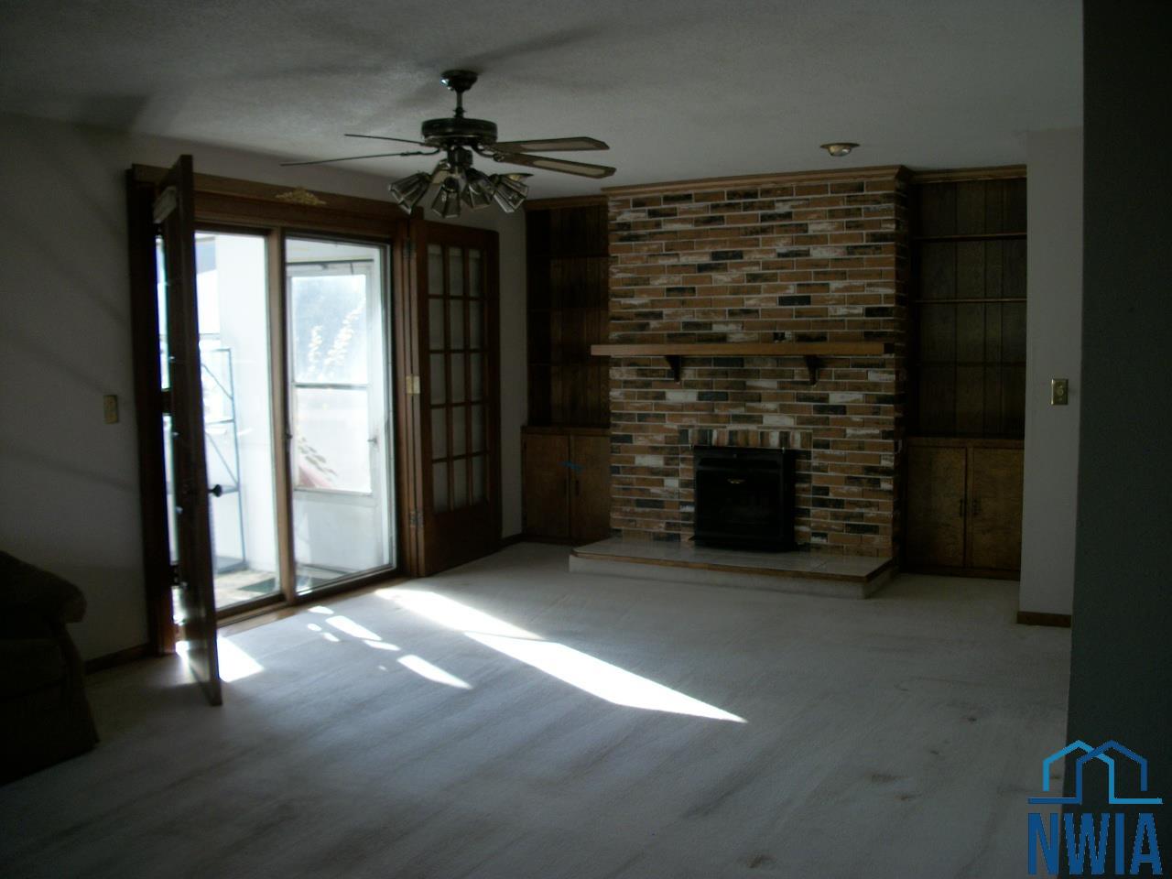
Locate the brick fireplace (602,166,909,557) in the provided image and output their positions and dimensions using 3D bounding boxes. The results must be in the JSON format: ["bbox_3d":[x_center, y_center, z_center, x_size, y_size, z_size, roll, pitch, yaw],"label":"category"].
[{"bbox_3d":[1.013,-0.455,6.712,1.883,2.227,0.301,2,6,29],"label":"brick fireplace"}]

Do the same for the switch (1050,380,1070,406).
[{"bbox_3d":[2.224,-0.221,5.082,0.070,0.115,0.015,2,6,29],"label":"switch"}]

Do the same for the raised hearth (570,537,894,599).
[{"bbox_3d":[0.837,0.745,6.461,1.820,0.113,0.572,2,6,29],"label":"raised hearth"}]

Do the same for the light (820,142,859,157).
[{"bbox_3d":[1.254,-1.423,5.347,0.190,0.060,0.190,2,6,29],"label":"light"}]

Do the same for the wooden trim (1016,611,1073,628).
[{"bbox_3d":[2.197,0.868,5.204,0.248,0.058,0.015,2,6,29],"label":"wooden trim"}]

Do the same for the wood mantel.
[{"bbox_3d":[0.886,-0.458,6.544,1.861,0.235,0.175,2,6,29],"label":"wood mantel"}]

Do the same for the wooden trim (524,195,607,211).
[{"bbox_3d":[-0.097,-1.600,7.341,0.719,0.065,0.050,2,6,29],"label":"wooden trim"}]

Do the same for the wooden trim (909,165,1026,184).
[{"bbox_3d":[2.171,-1.487,6.085,0.724,0.066,0.050,2,6,29],"label":"wooden trim"}]

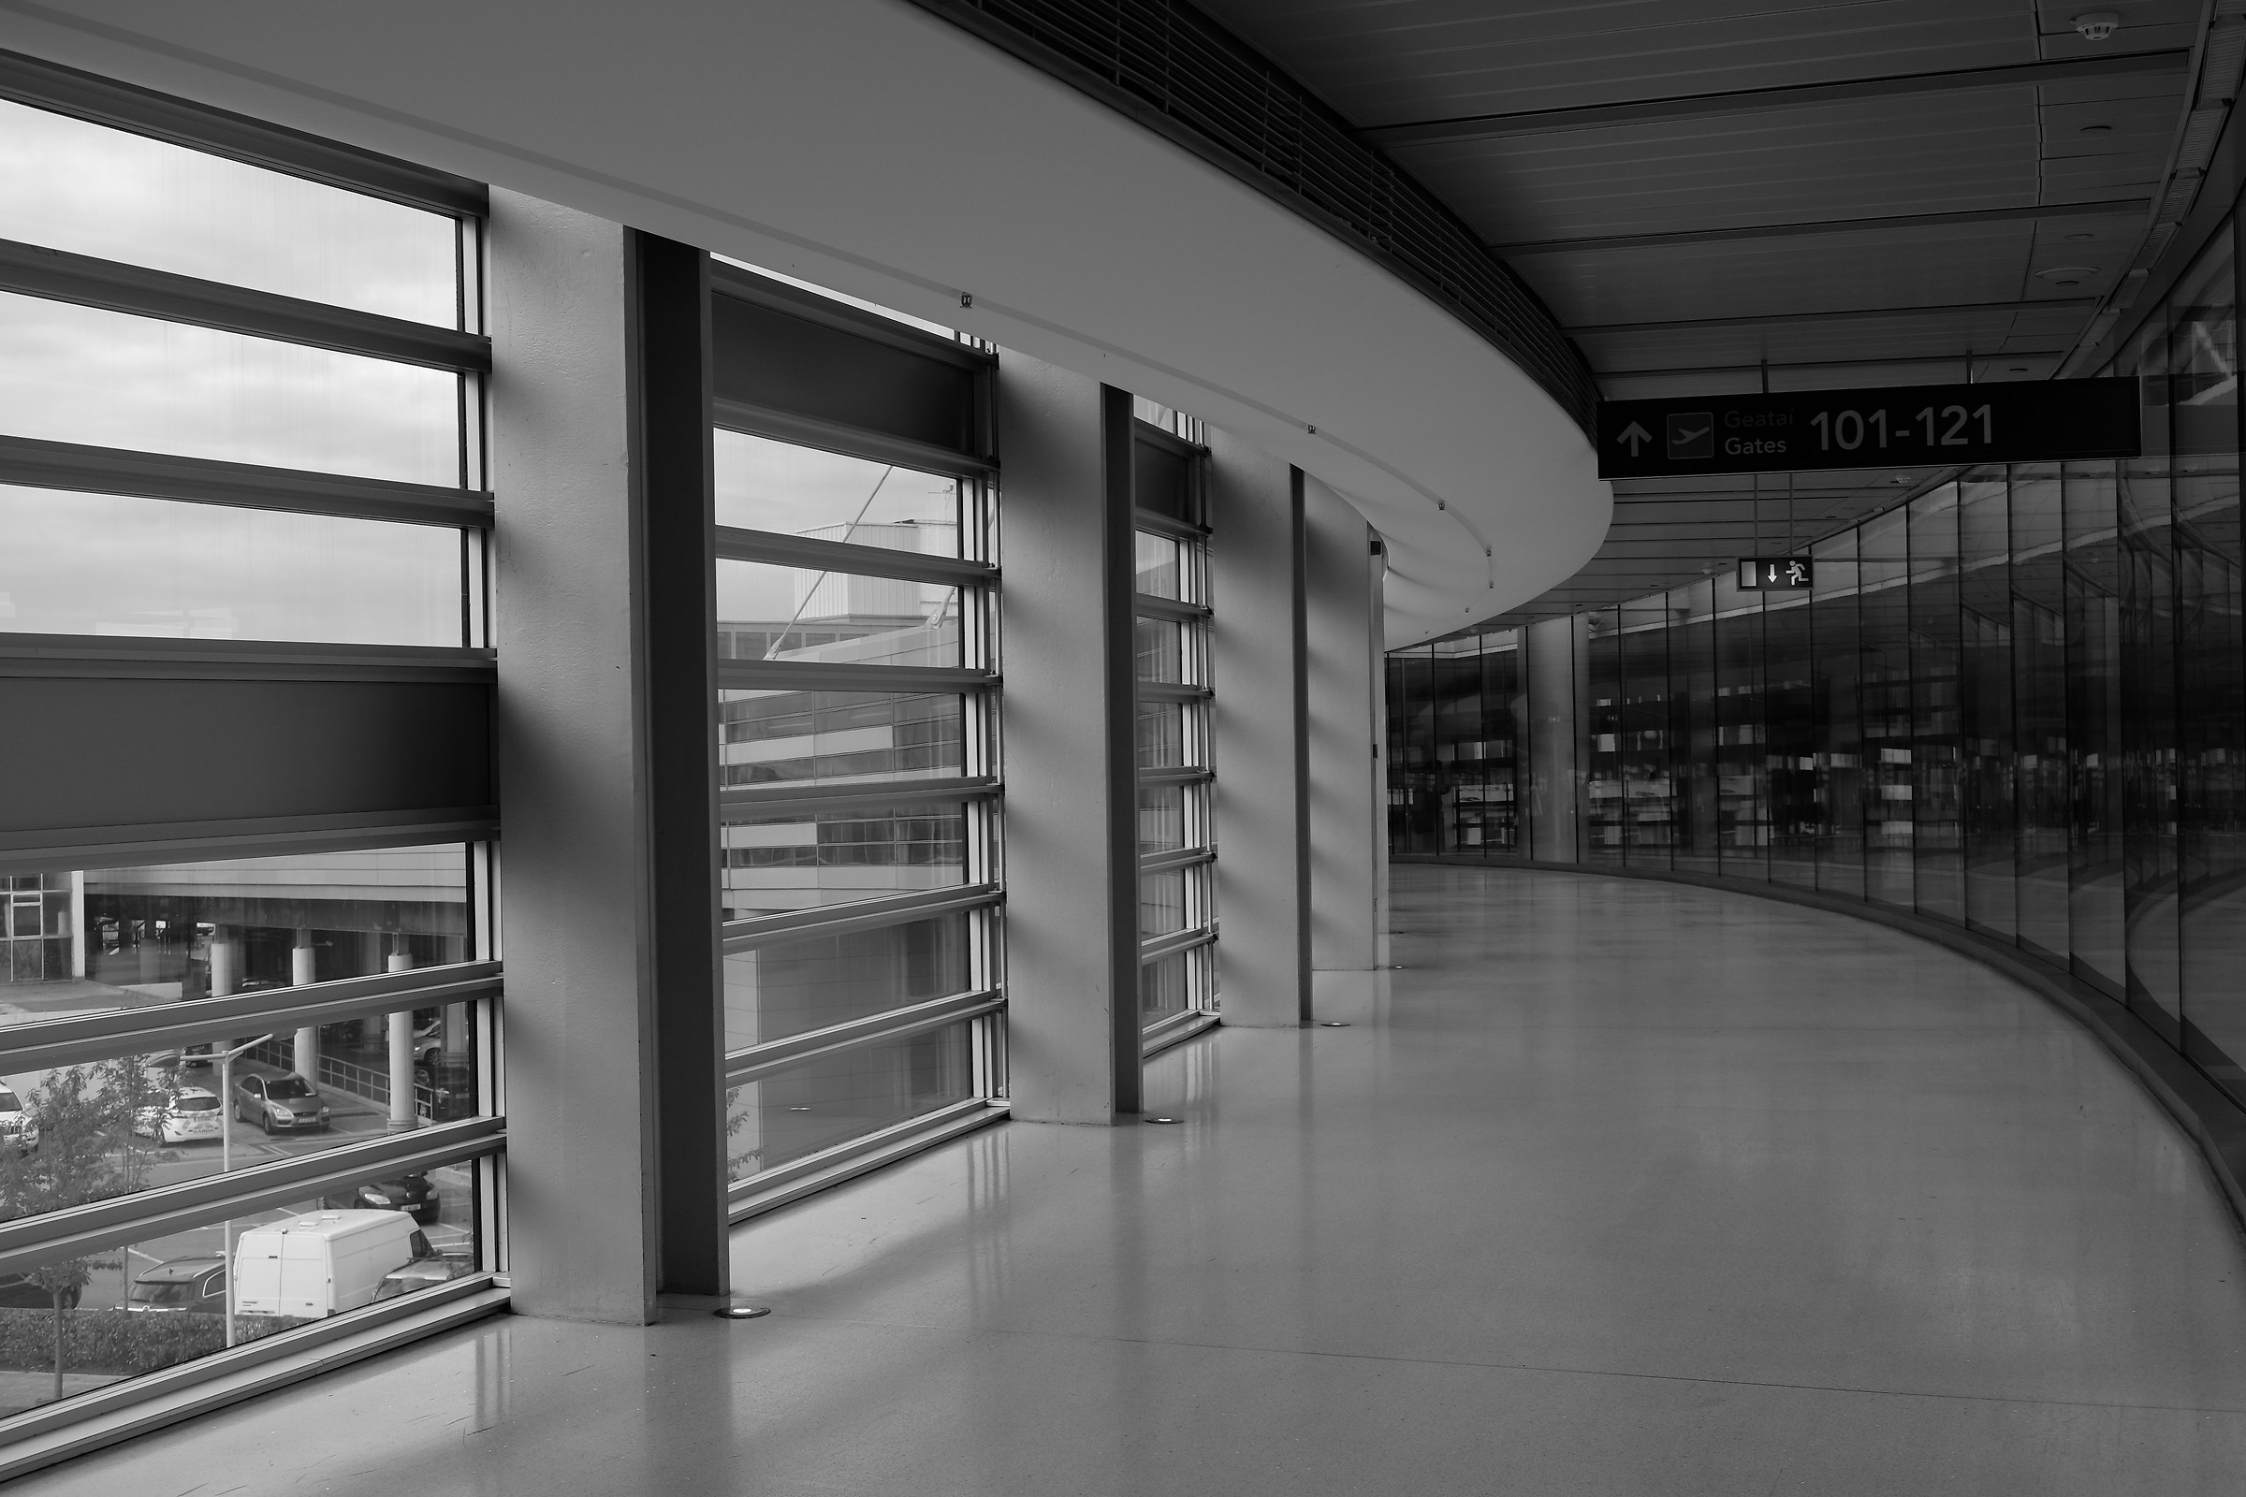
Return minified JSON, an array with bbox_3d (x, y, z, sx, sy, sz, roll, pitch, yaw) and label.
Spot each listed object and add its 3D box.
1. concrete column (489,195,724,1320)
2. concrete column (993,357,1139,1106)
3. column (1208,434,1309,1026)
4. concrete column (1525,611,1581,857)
[{"bbox_3d":[-1.440,0.014,7.213,0.432,3.100,0.450,-1,1,22],"label":"concrete column"},{"bbox_3d":[-0.209,-0.036,10.507,0.433,3.100,0.432,-1,1,18],"label":"concrete column"},{"bbox_3d":[0.750,-0.068,13.721,0.420,3.100,0.402,-1,1,14],"label":"column"},{"bbox_3d":[5.305,-0.070,31.500,0.820,3.046,0.820,-1,0,0],"label":"concrete column"}]

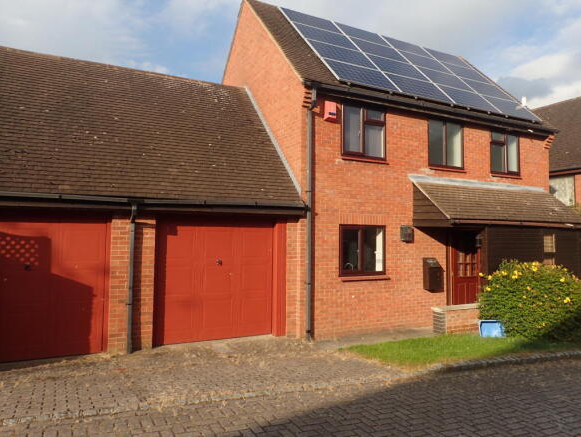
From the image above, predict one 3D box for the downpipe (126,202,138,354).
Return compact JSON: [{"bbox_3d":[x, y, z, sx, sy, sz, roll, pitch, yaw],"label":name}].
[{"bbox_3d":[-2.454,0.936,6.547,0.085,2.333,0.250,2,-3,-28],"label":"downpipe"}]

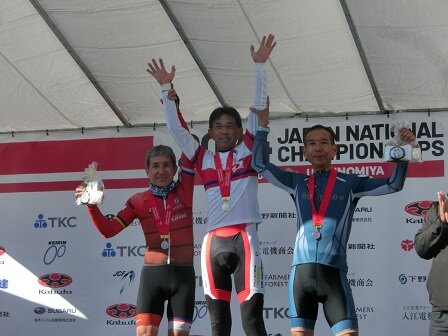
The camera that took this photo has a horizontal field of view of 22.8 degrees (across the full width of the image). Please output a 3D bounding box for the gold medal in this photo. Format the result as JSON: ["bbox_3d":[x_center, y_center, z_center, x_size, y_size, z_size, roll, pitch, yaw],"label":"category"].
[{"bbox_3d":[0.010,0.219,6.270,0.049,0.058,0.007,-2,-8,7],"label":"gold medal"}]

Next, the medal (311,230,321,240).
[{"bbox_3d":[0.500,0.365,6.070,0.048,0.054,0.007,-2,-8,10],"label":"medal"}]

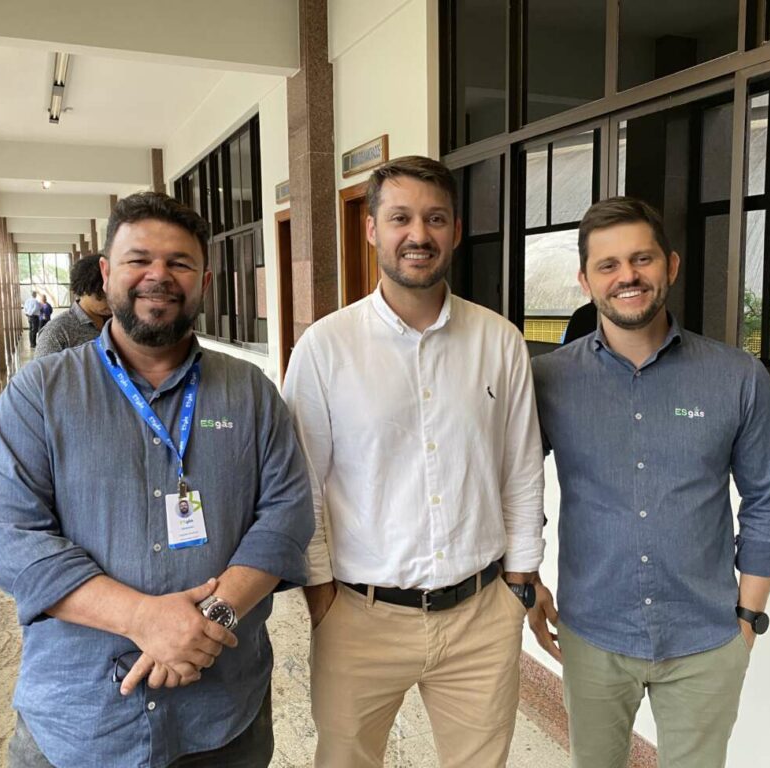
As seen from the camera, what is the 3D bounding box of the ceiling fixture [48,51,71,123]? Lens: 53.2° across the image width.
[{"bbox_3d":[-3.176,-2.869,7.468,0.100,0.080,3.050,-4,8,-24],"label":"ceiling fixture"}]

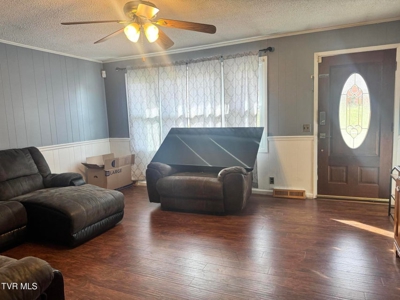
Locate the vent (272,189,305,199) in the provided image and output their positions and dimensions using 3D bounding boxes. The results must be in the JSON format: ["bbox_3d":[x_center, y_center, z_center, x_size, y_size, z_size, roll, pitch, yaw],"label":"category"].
[{"bbox_3d":[1.387,0.680,4.304,0.460,0.117,0.070,1,7,23],"label":"vent"}]

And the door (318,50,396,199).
[{"bbox_3d":[2.166,-0.314,3.898,0.920,2.030,0.050,1,7,23],"label":"door"}]

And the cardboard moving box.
[{"bbox_3d":[-1.693,0.421,5.178,0.460,0.580,0.700,1,7,25],"label":"cardboard moving box"}]

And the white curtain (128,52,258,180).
[{"bbox_3d":[-0.216,-0.447,4.798,2.470,2.120,0.110,1,7,23],"label":"white curtain"}]

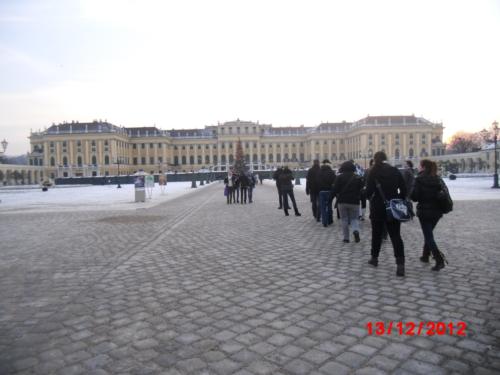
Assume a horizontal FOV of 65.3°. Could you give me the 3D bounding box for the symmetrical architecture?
[{"bbox_3d":[-5.815,-18.406,194.000,180.000,27.500,50.000,-1,2,1],"label":"symmetrical architecture"}]

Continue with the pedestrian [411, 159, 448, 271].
[{"bbox_3d":[2.756,0.398,5.934,0.500,1.640,0.420,-2,3,-20],"label":"pedestrian"}]

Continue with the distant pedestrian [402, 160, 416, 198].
[{"bbox_3d":[4.596,0.085,11.278,0.500,1.700,0.360,-3,3,-33],"label":"distant pedestrian"}]

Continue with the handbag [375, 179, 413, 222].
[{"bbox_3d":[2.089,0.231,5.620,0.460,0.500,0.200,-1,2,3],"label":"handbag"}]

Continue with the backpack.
[{"bbox_3d":[2.900,0.149,5.800,0.170,0.450,0.300,0,2,30],"label":"backpack"}]

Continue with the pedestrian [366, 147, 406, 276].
[{"bbox_3d":[2.002,0.354,5.720,0.560,1.760,0.550,-1,2,-9],"label":"pedestrian"}]

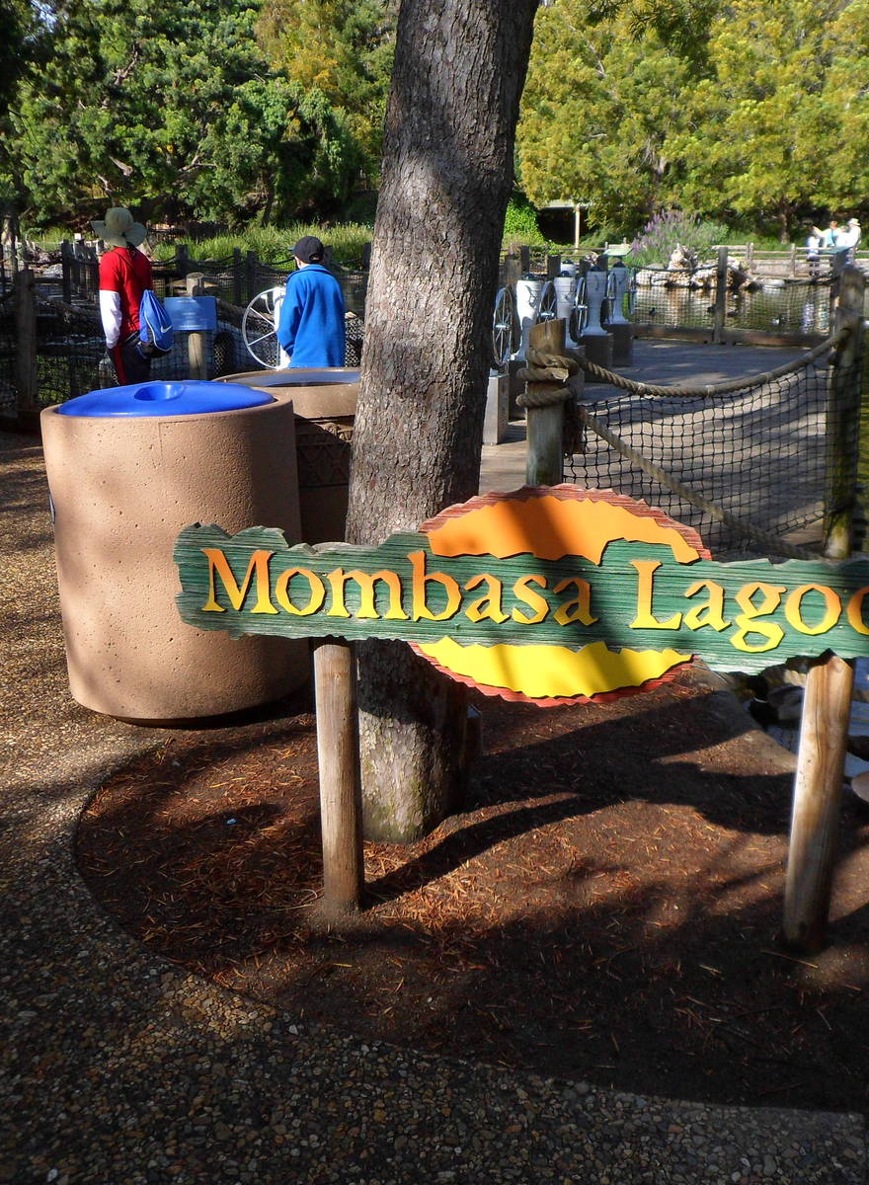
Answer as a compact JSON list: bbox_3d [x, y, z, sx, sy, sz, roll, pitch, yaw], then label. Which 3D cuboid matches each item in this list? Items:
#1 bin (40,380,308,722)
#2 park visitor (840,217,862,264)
[{"bbox_3d":[-0.879,-0.155,4.285,0.830,1.025,0.830,-1,16,0],"label":"bin"},{"bbox_3d":[12.563,-10.405,37.165,0.420,1.720,0.520,-3,16,-5],"label":"park visitor"}]

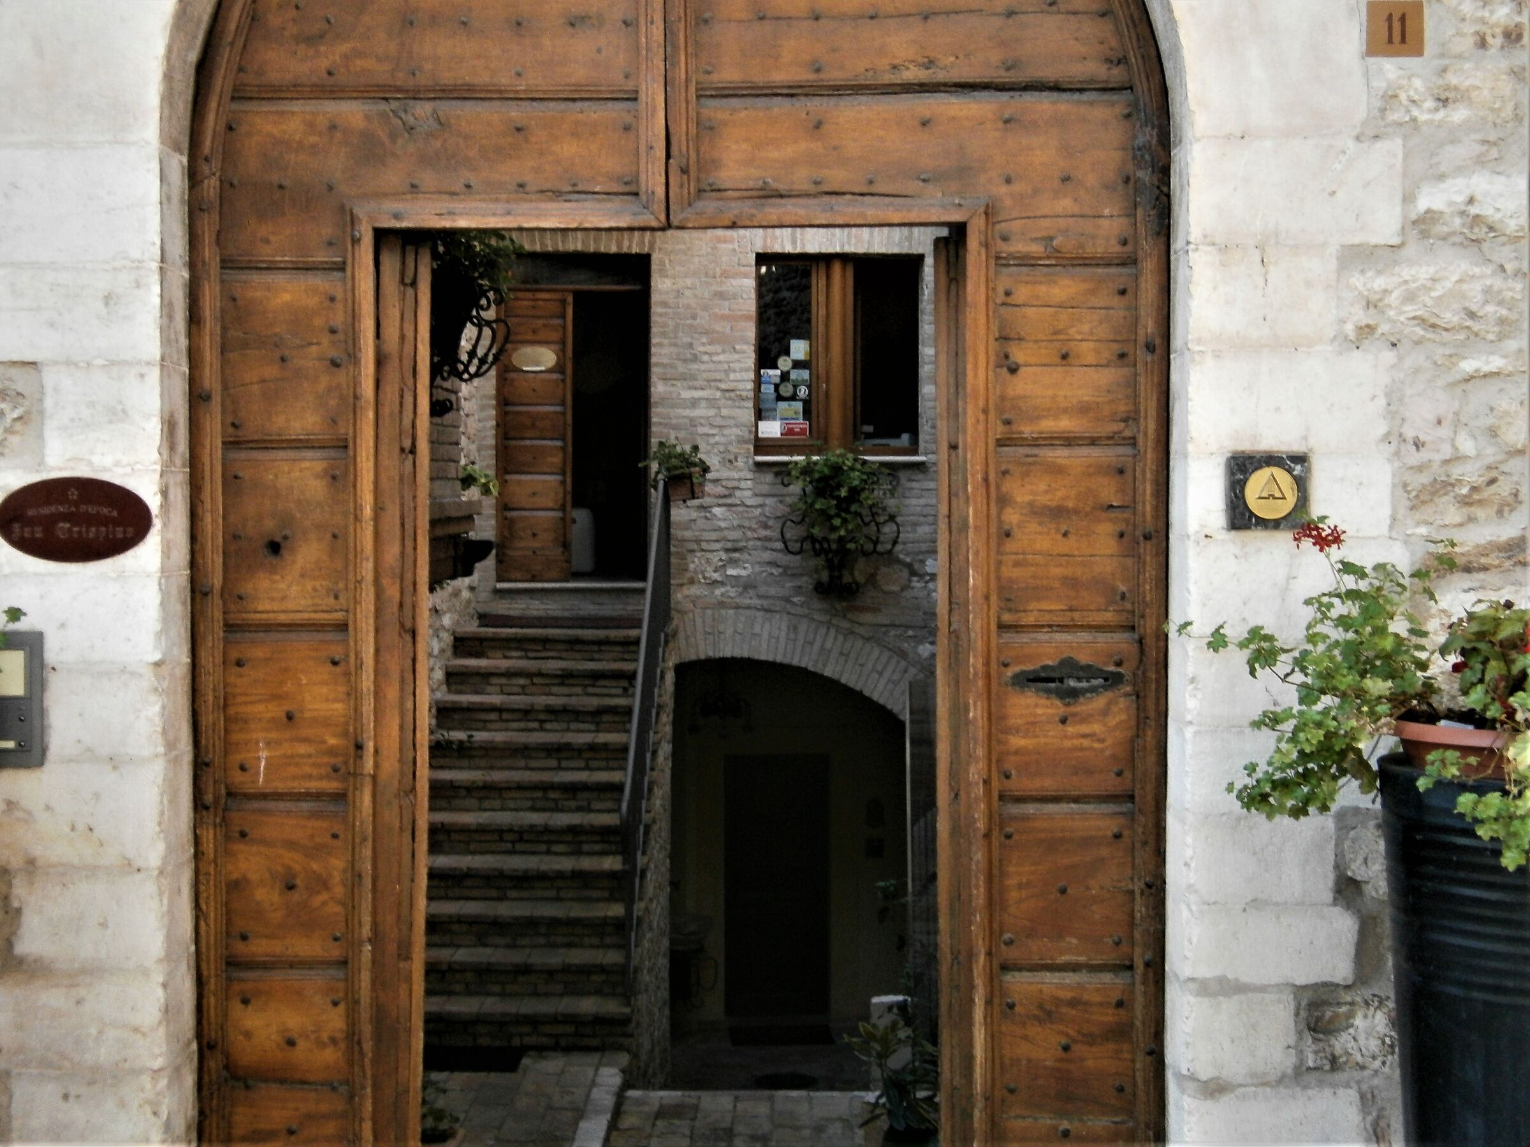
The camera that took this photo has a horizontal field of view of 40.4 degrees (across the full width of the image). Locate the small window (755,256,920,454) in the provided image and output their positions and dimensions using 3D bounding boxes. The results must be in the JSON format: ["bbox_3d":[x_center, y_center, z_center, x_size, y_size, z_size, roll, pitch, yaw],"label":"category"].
[{"bbox_3d":[0.505,-1.527,14.500,1.150,1.380,0.160,0,1,0],"label":"small window"}]

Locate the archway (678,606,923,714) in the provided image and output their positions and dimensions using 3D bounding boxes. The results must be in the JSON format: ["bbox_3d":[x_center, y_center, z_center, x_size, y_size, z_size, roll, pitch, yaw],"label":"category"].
[{"bbox_3d":[0.216,0.615,14.450,1.720,0.780,0.380,0,1,0],"label":"archway"}]

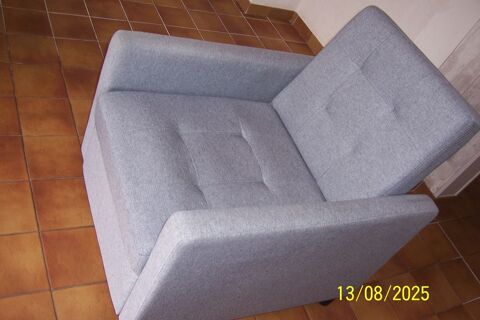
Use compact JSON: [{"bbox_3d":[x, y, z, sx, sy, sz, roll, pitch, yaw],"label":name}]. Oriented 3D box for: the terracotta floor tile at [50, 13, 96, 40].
[{"bbox_3d":[-0.793,-0.628,2.147,0.199,0.010,0.199,-3,51,-33],"label":"terracotta floor tile"}]

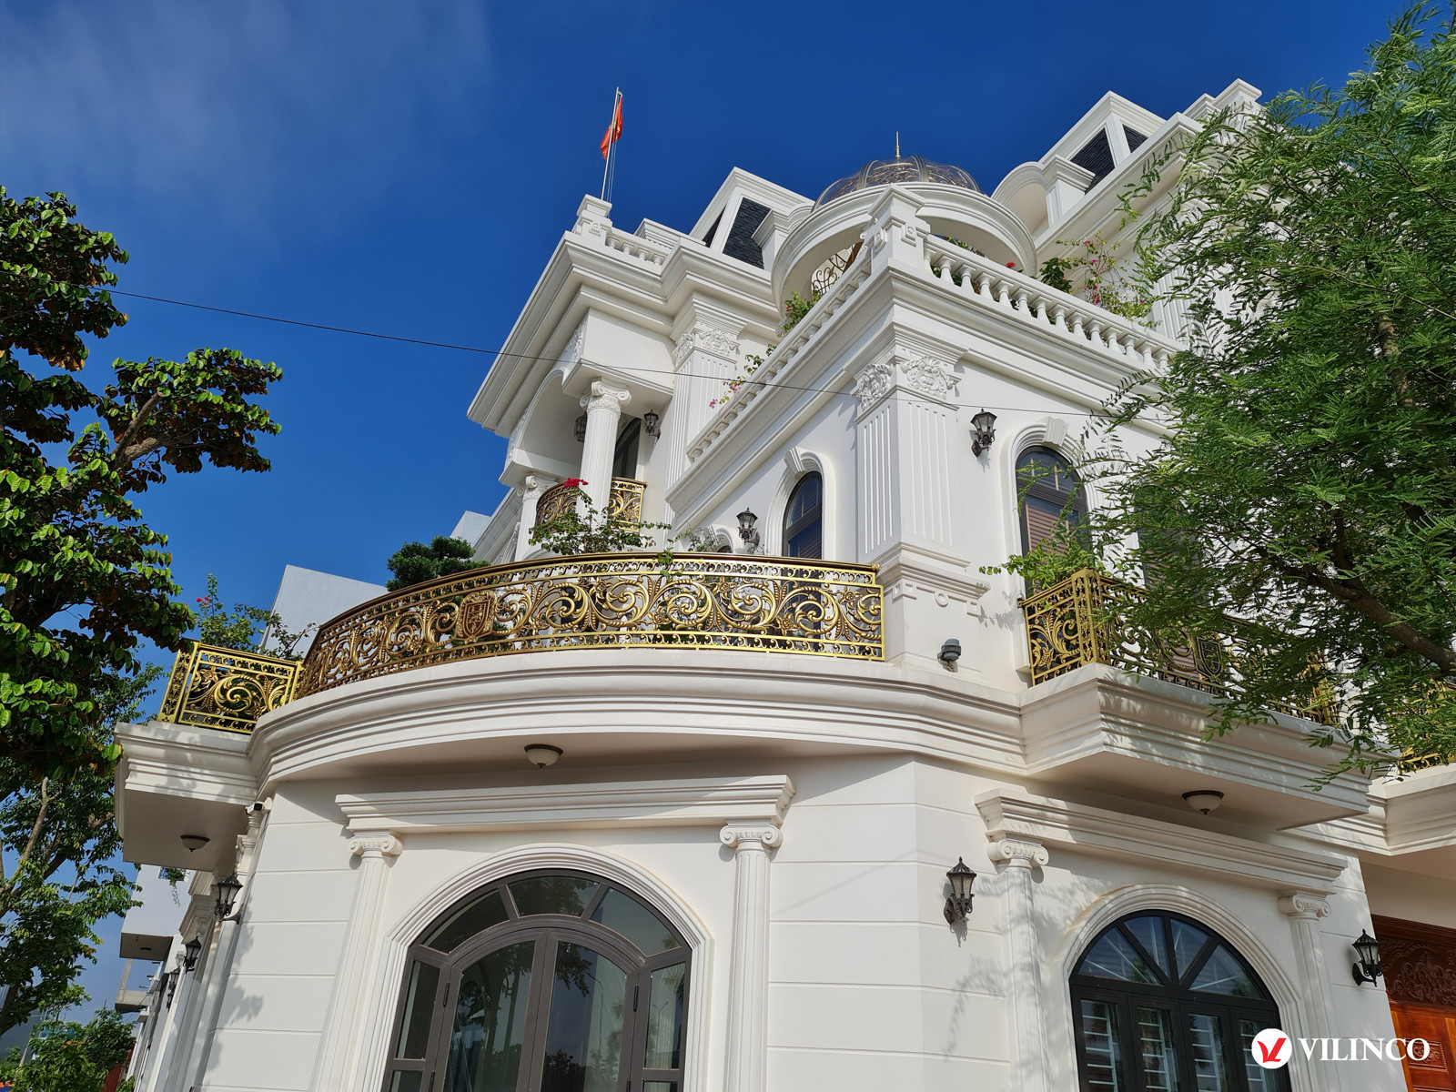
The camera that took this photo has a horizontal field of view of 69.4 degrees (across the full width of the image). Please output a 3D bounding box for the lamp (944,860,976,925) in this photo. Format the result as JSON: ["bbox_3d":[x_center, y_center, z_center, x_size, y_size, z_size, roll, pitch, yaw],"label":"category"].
[{"bbox_3d":[1.755,2.602,7.943,0.232,0.481,0.290,16,-30,-22],"label":"lamp"}]

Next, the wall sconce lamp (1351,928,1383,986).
[{"bbox_3d":[5.920,3.796,9.699,0.232,0.479,0.290,16,-30,-22],"label":"wall sconce lamp"}]

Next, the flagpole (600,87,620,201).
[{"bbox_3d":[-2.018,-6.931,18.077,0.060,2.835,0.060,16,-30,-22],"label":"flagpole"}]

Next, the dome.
[{"bbox_3d":[2.659,-4.860,16.488,3.281,1.706,3.281,16,-29,-24],"label":"dome"}]

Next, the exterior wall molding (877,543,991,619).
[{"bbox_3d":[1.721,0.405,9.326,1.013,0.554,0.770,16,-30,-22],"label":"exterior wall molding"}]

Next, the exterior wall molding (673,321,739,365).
[{"bbox_3d":[-0.313,-2.903,15.961,0.814,0.472,0.787,16,-29,-24],"label":"exterior wall molding"}]

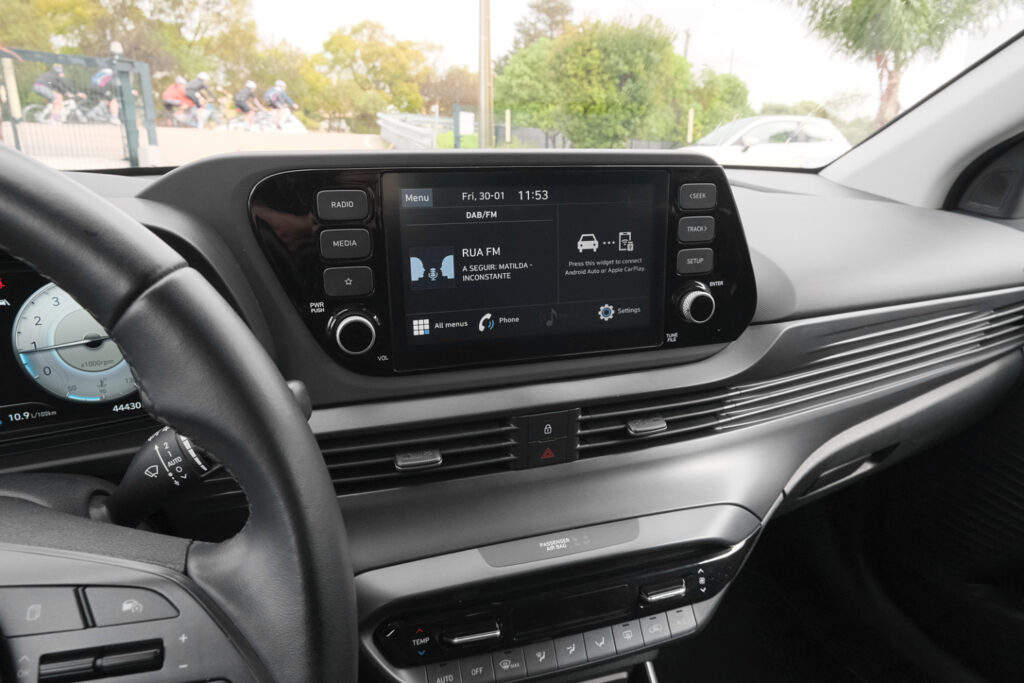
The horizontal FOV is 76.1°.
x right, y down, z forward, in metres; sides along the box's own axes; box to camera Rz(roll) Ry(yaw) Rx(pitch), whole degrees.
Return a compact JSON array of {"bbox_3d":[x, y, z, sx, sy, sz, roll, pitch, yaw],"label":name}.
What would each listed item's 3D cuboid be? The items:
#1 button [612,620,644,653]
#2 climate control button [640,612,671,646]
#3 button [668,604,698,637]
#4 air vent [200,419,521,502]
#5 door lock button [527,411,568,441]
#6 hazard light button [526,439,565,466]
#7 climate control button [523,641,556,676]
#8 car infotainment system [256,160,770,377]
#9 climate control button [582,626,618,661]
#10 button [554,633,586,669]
[{"bbox_3d":[0.081,0.209,0.464,0.021,0.018,0.010,-5,-14,-18],"label":"button"},{"bbox_3d":[0.102,0.206,0.470,0.021,0.018,0.010,-5,-14,-18],"label":"climate control button"},{"bbox_3d":[0.122,0.203,0.477,0.021,0.017,0.010,-5,-14,-18],"label":"button"},{"bbox_3d":[-0.098,0.075,0.439,0.204,0.043,0.035,-5,12,-18],"label":"air vent"},{"bbox_3d":[0.024,0.058,0.462,0.029,0.021,0.012,-5,12,-18],"label":"door lock button"},{"bbox_3d":[0.024,0.077,0.466,0.029,0.019,0.012,-5,12,-18],"label":"hazard light button"},{"bbox_3d":[0.018,0.214,0.444,0.021,0.018,0.010,-5,-14,-18],"label":"climate control button"},{"bbox_3d":[0.013,-0.055,0.459,0.359,0.140,0.060,-5,15,-18],"label":"car infotainment system"},{"bbox_3d":[0.060,0.211,0.457,0.021,0.018,0.010,-5,-14,-18],"label":"climate control button"},{"bbox_3d":[0.039,0.212,0.450,0.021,0.018,0.010,-5,-14,-18],"label":"button"}]

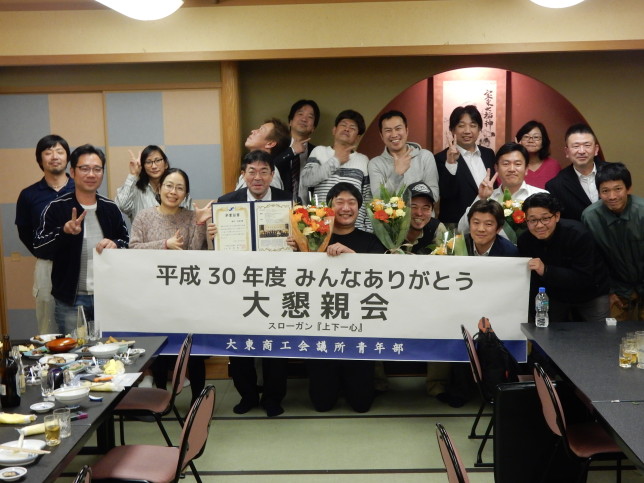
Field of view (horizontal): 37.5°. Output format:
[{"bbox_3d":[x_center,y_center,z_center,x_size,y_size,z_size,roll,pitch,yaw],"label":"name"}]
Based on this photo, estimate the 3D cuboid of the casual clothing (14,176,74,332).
[{"bbox_3d":[-1.590,0.309,5.745,0.490,1.380,0.320,-3,7,-13],"label":"casual clothing"}]

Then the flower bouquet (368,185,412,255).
[{"bbox_3d":[0.382,-0.090,5.409,0.260,0.470,0.200,-1,7,2],"label":"flower bouquet"}]

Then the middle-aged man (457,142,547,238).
[{"bbox_3d":[1.122,0.190,5.710,0.540,1.563,0.400,0,7,9],"label":"middle-aged man"}]

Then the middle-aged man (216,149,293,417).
[{"bbox_3d":[-0.373,0.247,5.592,0.480,1.570,0.430,-1,7,2],"label":"middle-aged man"}]

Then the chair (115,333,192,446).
[{"bbox_3d":[-0.895,0.779,4.812,0.490,0.690,0.450,-1,7,2],"label":"chair"}]

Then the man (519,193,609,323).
[{"bbox_3d":[1.381,0.364,5.439,0.540,1.302,0.620,1,8,20],"label":"man"}]

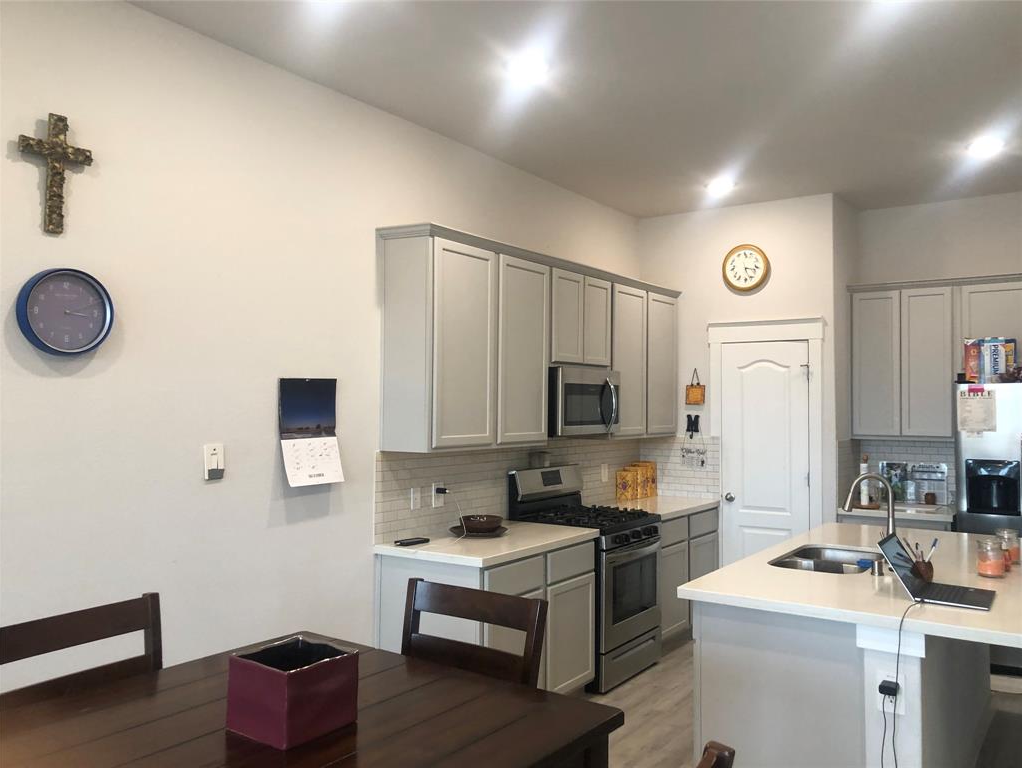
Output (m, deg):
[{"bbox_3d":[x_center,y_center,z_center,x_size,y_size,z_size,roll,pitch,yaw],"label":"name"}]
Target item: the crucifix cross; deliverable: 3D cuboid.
[{"bbox_3d":[-1.508,-0.698,2.748,0.032,0.400,0.240,-1,-2,35],"label":"crucifix cross"}]

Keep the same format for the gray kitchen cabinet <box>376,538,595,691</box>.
[{"bbox_3d":[-0.091,1.261,4.298,0.633,0.859,1.040,-1,-2,35],"label":"gray kitchen cabinet"}]

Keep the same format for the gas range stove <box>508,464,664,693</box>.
[{"bbox_3d":[0.465,1.120,4.960,0.670,1.204,0.765,-1,-2,35],"label":"gas range stove"}]

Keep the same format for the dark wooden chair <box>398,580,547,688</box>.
[{"bbox_3d":[-0.246,1.114,2.183,0.475,1.045,0.545,-1,-2,35],"label":"dark wooden chair"}]

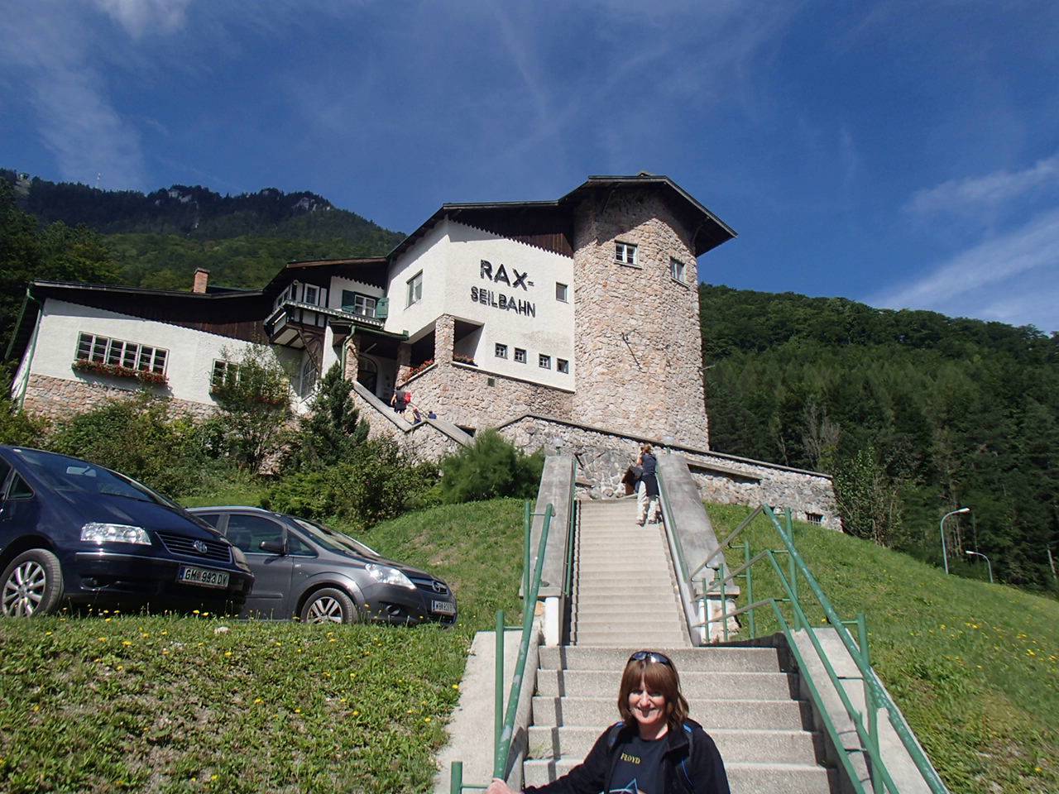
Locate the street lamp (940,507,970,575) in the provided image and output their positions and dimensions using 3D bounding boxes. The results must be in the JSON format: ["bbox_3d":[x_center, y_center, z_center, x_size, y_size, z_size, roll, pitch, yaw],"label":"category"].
[{"bbox_3d":[22.667,9.764,44.688,1.580,8.000,0.280,-2,-18,10],"label":"street lamp"}]

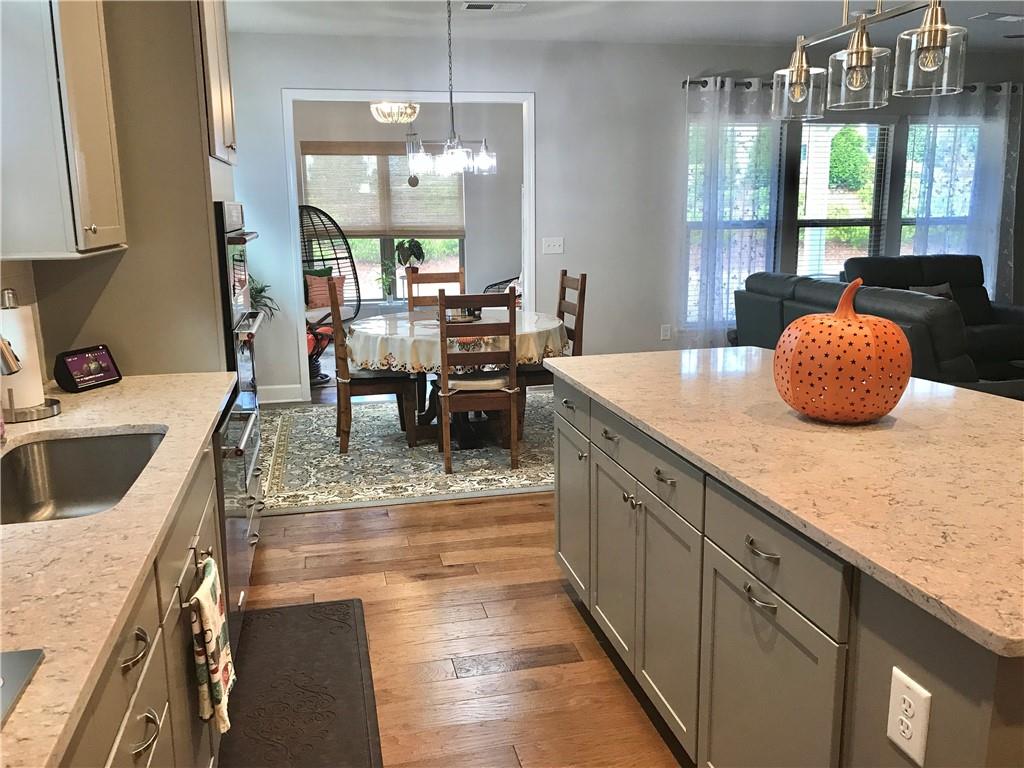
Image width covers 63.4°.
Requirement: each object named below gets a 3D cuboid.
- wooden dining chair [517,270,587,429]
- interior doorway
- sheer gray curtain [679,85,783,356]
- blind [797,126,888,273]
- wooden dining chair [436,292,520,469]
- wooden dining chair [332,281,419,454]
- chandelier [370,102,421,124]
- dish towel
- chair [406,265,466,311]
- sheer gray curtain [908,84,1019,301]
[{"bbox_3d":[0.200,-0.206,5.530,0.505,1.049,0.450,-4,12,-15],"label":"wooden dining chair"},{"bbox_3d":[-0.765,-1.095,6.636,1.930,2.376,0.148,-3,12,-13],"label":"interior doorway"},{"bbox_3d":[1.835,-1.322,7.037,0.851,2.435,0.119,-3,12,-13],"label":"sheer gray curtain"},{"bbox_3d":[2.942,-1.449,7.417,0.921,1.683,0.059,-3,12,-13],"label":"blind"},{"bbox_3d":[-0.207,-0.059,4.834,0.450,1.049,0.505,-2,12,-8],"label":"wooden dining chair"},{"bbox_3d":[-0.884,-0.138,5.267,0.505,1.049,0.450,-4,12,-15],"label":"wooden dining chair"},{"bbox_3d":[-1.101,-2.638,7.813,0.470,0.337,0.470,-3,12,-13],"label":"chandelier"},{"bbox_3d":[-0.605,0.538,1.697,0.069,0.305,0.286,-3,12,-13],"label":"dish towel"},{"bbox_3d":[-0.513,-0.304,6.061,0.450,1.049,0.505,-3,12,-12],"label":"chair"},{"bbox_3d":[4.150,-1.458,7.554,1.089,2.435,0.119,-3,12,-13],"label":"sheer gray curtain"}]

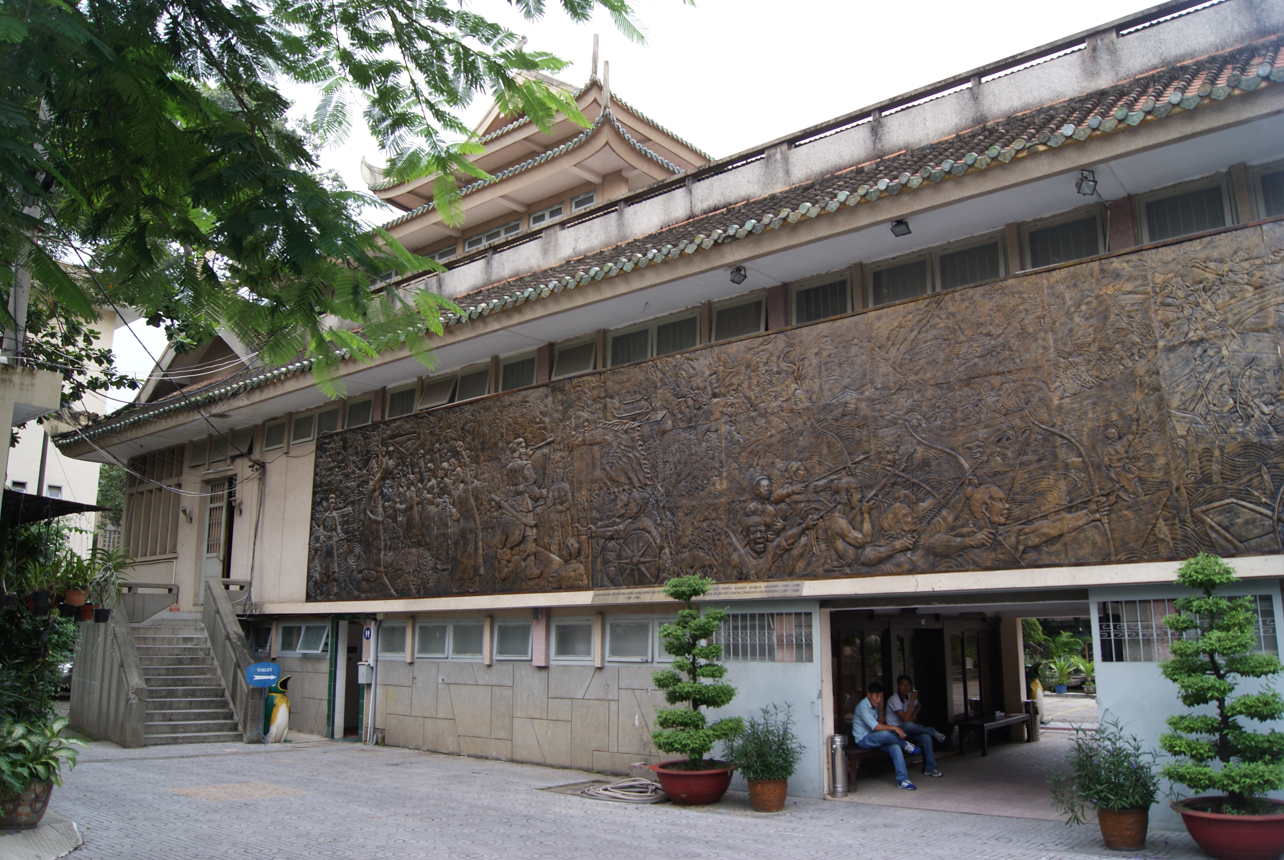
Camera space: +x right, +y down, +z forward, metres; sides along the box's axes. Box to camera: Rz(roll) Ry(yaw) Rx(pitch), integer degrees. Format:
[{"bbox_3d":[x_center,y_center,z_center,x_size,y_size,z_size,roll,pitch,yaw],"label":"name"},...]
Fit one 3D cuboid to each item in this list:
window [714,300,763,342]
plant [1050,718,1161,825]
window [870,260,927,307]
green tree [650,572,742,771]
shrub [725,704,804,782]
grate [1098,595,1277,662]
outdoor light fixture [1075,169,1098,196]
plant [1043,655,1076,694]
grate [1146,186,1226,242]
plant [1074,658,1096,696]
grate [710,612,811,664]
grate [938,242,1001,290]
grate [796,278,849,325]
[{"bbox_3d":[1.238,-1.418,12.500,0.740,0.470,0.100,-10,-16,38],"label":"window"},{"bbox_3d":[3.757,2.830,7.836,0.800,0.995,0.680,-6,-13,24],"label":"plant"},{"bbox_3d":[2.998,-1.728,11.182,0.740,0.470,0.090,-10,-16,38],"label":"window"},{"bbox_3d":[0.570,2.538,10.271,0.952,1.981,0.876,-1,-12,3],"label":"green tree"},{"bbox_3d":[1.219,3.118,9.618,0.761,0.746,0.700,-2,-12,7],"label":"shrub"},{"bbox_3d":[4.814,1.781,8.566,1.425,0.562,0.040,-10,-15,37],"label":"grate"},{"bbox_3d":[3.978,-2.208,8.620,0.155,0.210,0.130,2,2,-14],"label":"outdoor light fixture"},{"bbox_3d":[10.993,6.406,25.338,0.853,0.981,0.810,-10,-15,37],"label":"plant"},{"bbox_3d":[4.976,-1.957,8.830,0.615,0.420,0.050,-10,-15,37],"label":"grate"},{"bbox_3d":[11.535,6.323,24.857,0.786,0.937,0.746,-10,-15,37],"label":"plant"},{"bbox_3d":[1.304,2.318,10.757,1.350,0.526,0.050,-10,-15,37],"label":"grate"},{"bbox_3d":[3.558,-1.767,10.472,0.650,0.421,0.050,-10,-15,37],"label":"grate"},{"bbox_3d":[2.152,-1.527,11.561,0.692,0.421,0.050,-10,-15,37],"label":"grate"}]

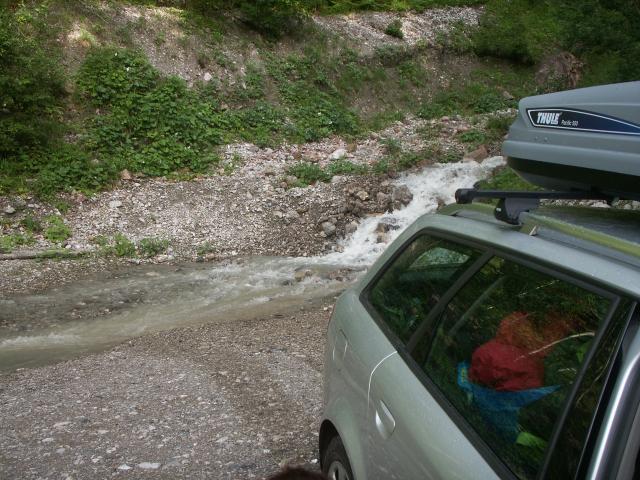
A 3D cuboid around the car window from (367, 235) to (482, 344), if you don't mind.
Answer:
[{"bbox_3d":[0.329,0.141,2.361,0.050,0.376,0.822,23,5,-12],"label":"car window"}]

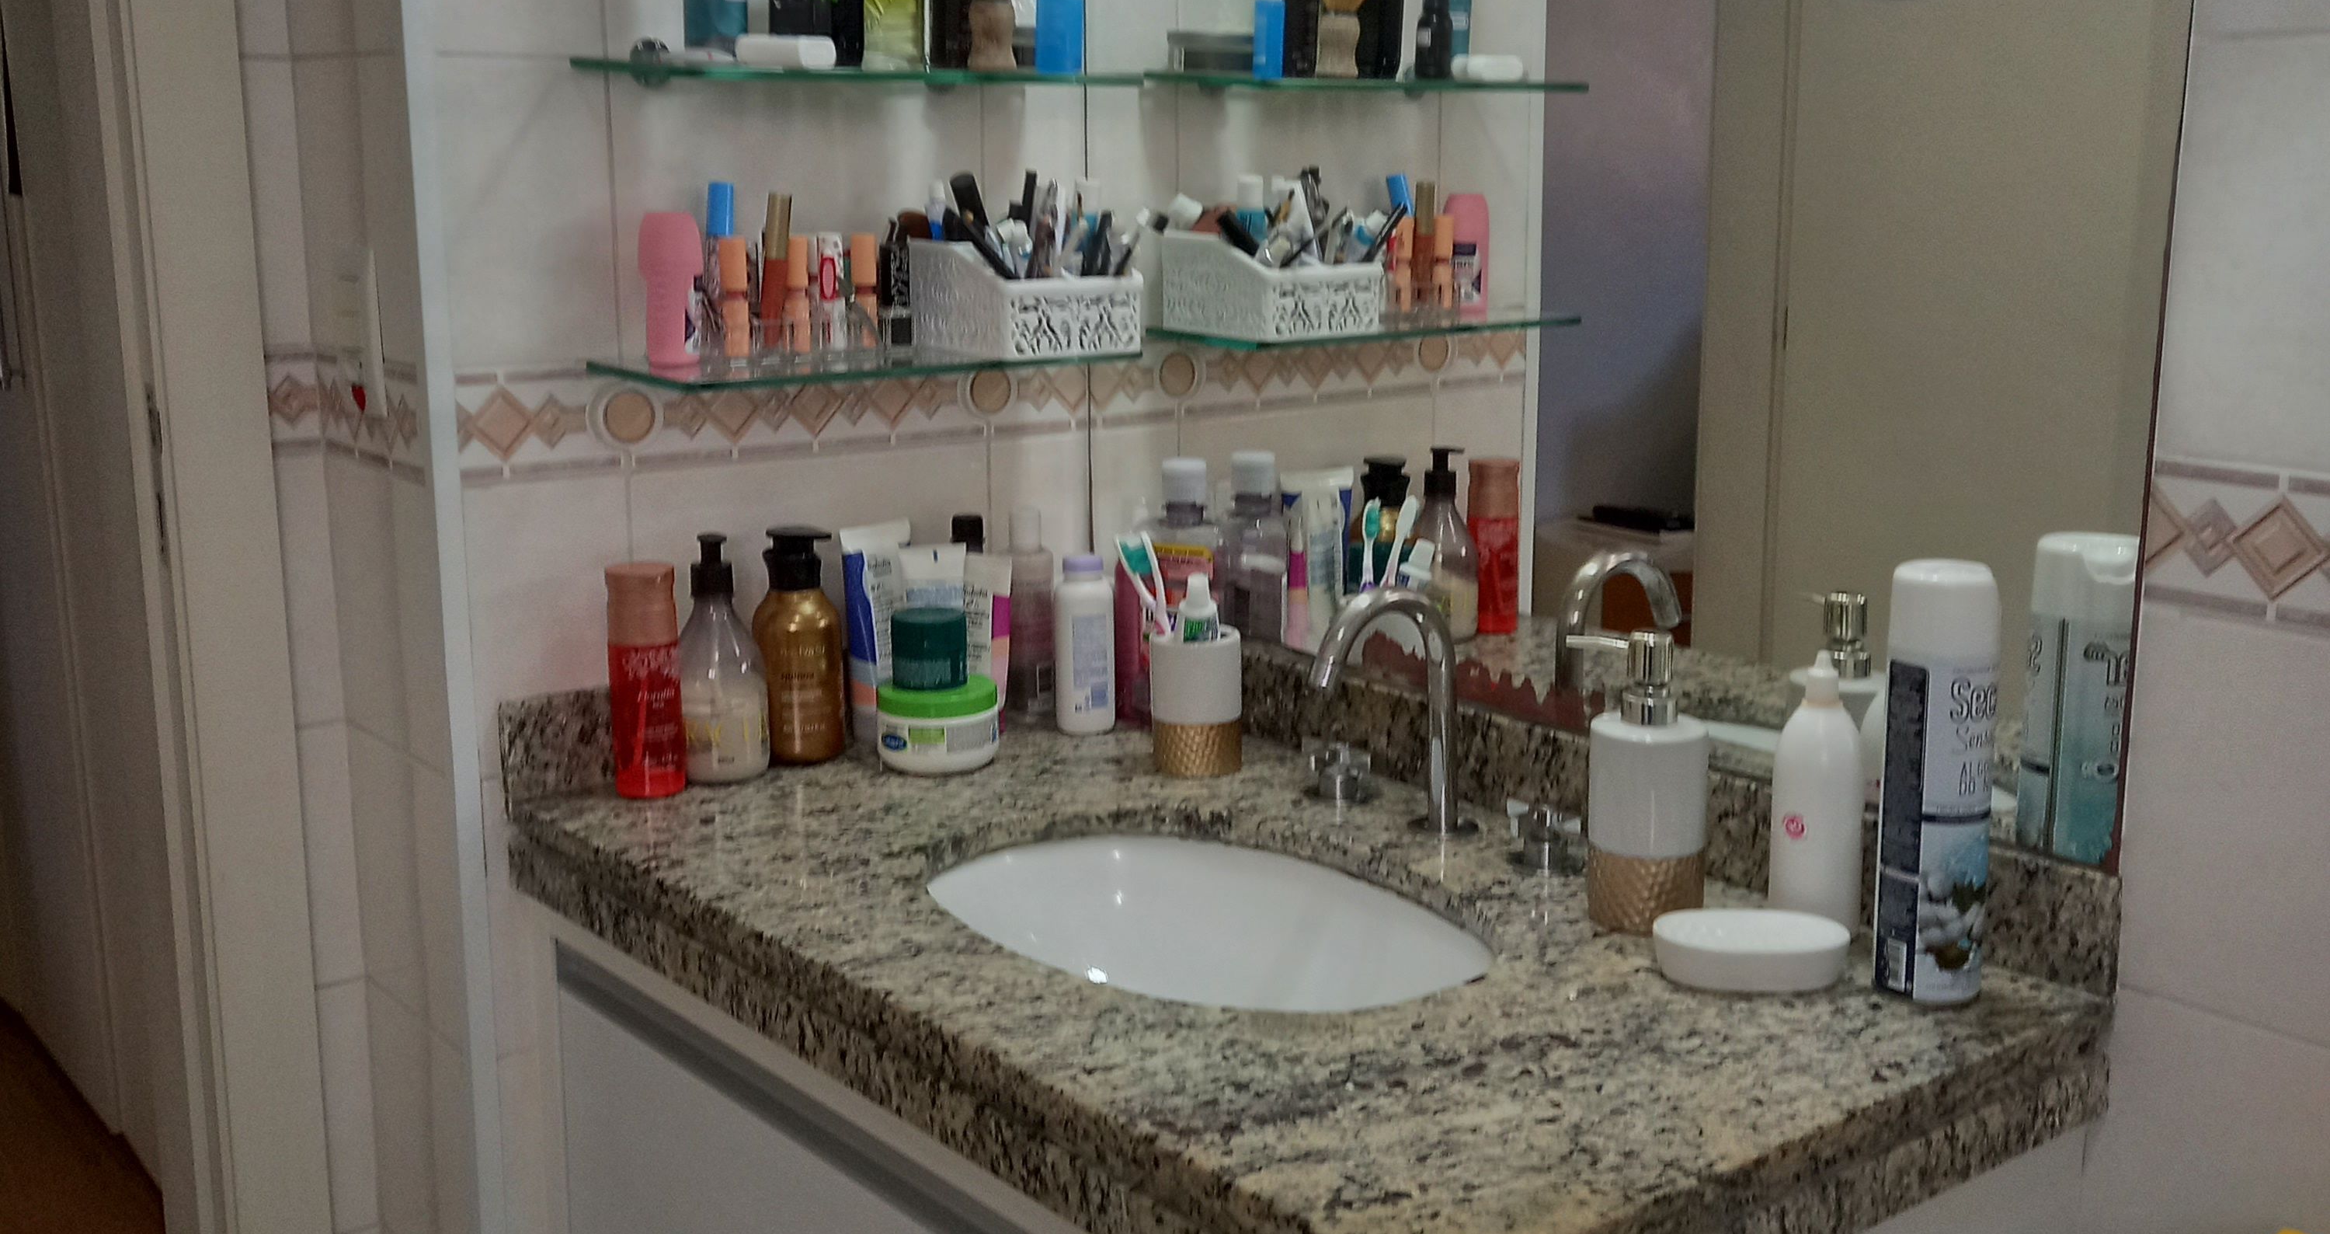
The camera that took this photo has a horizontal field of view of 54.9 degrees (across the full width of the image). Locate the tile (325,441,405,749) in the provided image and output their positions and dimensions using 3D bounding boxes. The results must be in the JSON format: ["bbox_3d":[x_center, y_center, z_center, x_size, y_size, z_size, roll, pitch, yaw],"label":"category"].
[{"bbox_3d":[-0.567,-0.013,1.609,0.010,0.204,0.131,-9,14,-38],"label":"tile"}]

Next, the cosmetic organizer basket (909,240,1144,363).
[{"bbox_3d":[-0.102,-0.235,1.648,0.119,0.080,0.126,-9,14,-38],"label":"cosmetic organizer basket"}]

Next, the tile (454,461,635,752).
[{"bbox_3d":[-0.423,0.004,1.550,0.119,0.202,0.010,-9,15,-38],"label":"tile"}]

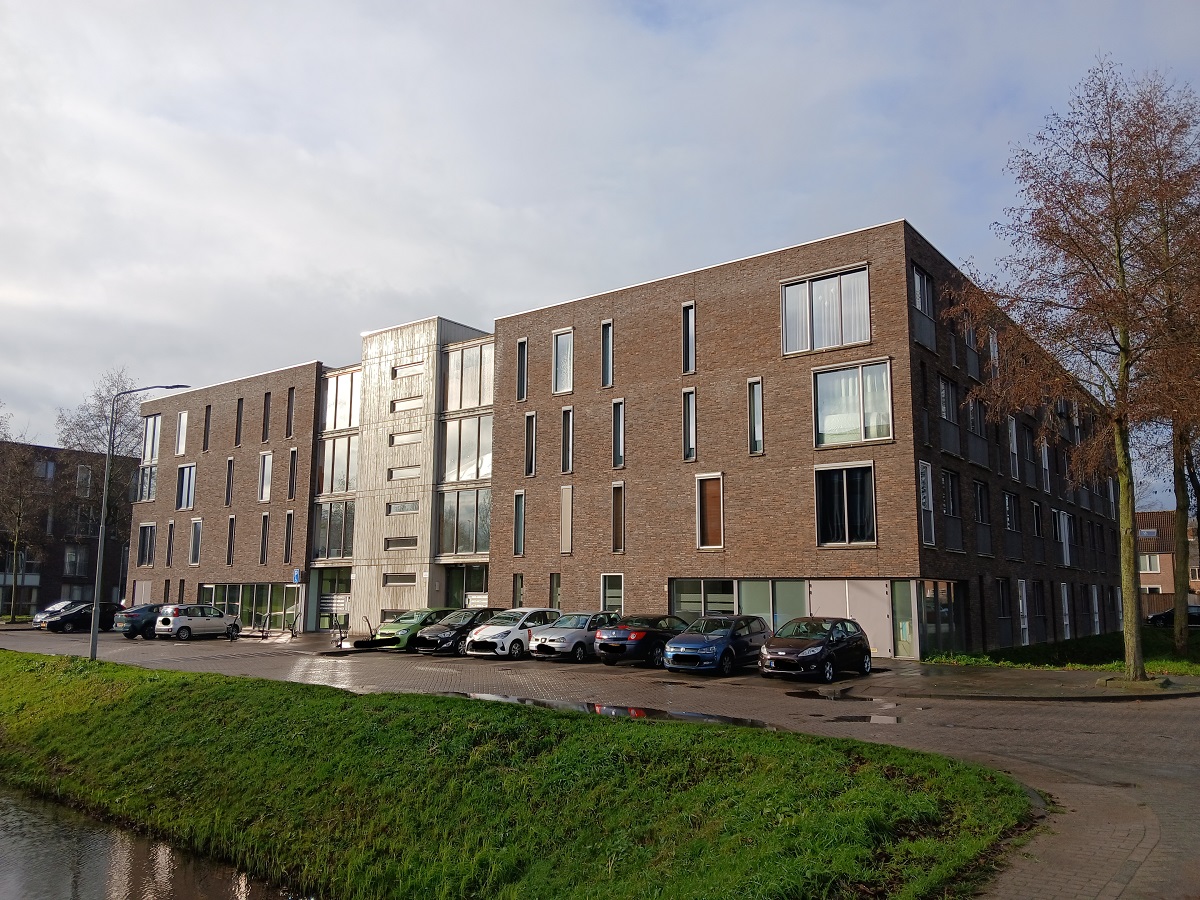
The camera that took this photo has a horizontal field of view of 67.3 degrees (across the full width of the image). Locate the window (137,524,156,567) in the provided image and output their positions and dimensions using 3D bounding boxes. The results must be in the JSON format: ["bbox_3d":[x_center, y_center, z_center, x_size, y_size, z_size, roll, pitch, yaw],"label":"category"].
[{"bbox_3d":[-25.555,5.396,50.928,1.844,2.505,0.150,-6,-11,37],"label":"window"}]

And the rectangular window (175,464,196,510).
[{"bbox_3d":[-22.515,2.018,49.143,1.786,2.563,0.150,-6,-11,37],"label":"rectangular window"}]

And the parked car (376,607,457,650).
[{"bbox_3d":[-6.444,6.530,33.029,1.670,1.480,3.570,-6,-11,37],"label":"parked car"}]

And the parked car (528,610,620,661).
[{"bbox_3d":[-0.552,5.599,27.181,1.640,1.460,3.540,-6,-11,36],"label":"parked car"}]

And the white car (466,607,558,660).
[{"bbox_3d":[-2.616,5.999,29.598,1.740,1.510,3.945,-6,-11,34],"label":"white car"}]

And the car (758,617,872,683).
[{"bbox_3d":[5.501,5.028,22.950,1.750,1.480,3.950,-6,-11,36],"label":"car"}]

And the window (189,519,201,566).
[{"bbox_3d":[-21.385,4.902,47.823,1.026,2.533,0.150,-6,-11,37],"label":"window"}]

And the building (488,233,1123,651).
[{"bbox_3d":[13.880,2.615,46.070,17.000,12.900,37.900,-6,-11,37],"label":"building"}]

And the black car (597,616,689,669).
[{"bbox_3d":[1.596,5.542,26.410,1.777,1.404,4.355,-6,-11,34],"label":"black car"}]

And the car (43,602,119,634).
[{"bbox_3d":[-28.486,9.030,48.955,1.760,1.530,4.050,-4,-10,24],"label":"car"}]

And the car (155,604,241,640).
[{"bbox_3d":[-17.769,7.647,40.196,1.650,1.550,3.600,-6,-11,35],"label":"car"}]

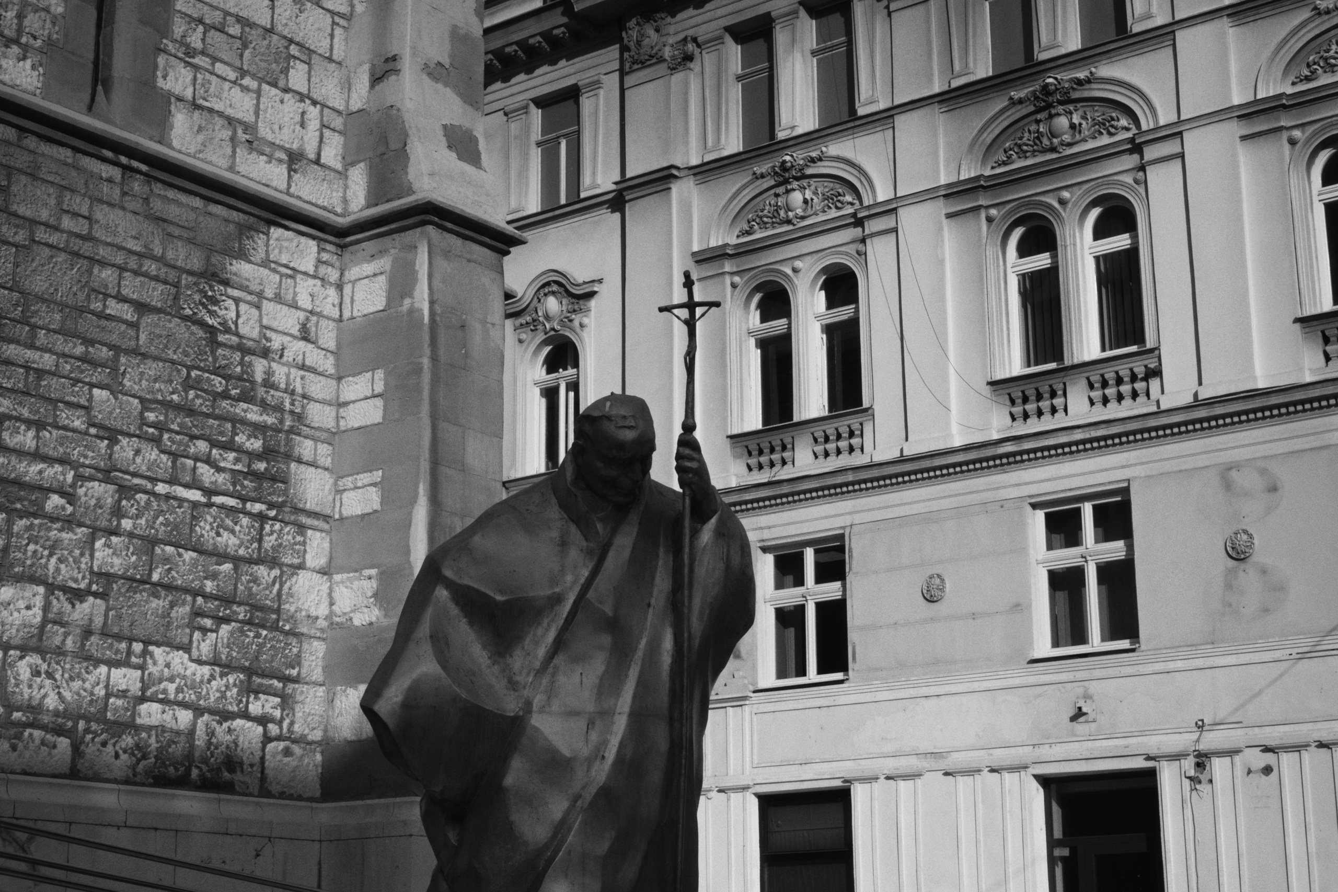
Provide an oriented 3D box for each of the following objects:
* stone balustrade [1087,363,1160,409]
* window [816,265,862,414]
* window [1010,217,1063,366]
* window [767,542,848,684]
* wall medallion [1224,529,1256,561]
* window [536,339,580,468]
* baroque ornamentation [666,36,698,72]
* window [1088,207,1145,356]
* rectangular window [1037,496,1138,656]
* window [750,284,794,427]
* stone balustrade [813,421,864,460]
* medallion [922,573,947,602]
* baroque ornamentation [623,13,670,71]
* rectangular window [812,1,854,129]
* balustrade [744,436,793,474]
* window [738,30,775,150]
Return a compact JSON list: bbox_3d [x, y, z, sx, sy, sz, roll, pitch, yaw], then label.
[{"bbox_3d":[5.574,-0.683,24.223,0.872,0.458,0.170,-12,-19,35],"label":"stone balustrade"},{"bbox_3d":[2.488,-1.493,27.918,0.783,2.205,0.200,-11,-19,35],"label":"window"},{"bbox_3d":[4.926,-1.994,26.152,0.787,2.171,0.200,-11,-19,35],"label":"window"},{"bbox_3d":[1.954,2.317,27.297,1.458,1.958,0.200,-11,-19,35],"label":"window"},{"bbox_3d":[6.815,1.178,23.527,0.358,0.362,0.060,-11,-19,35],"label":"wall medallion"},{"bbox_3d":[-1.658,-0.655,30.926,0.976,2.194,0.200,-11,-19,35],"label":"window"},{"bbox_3d":[0.199,-6.126,30.756,0.575,0.520,0.280,-11,-17,35],"label":"baroque ornamentation"},{"bbox_3d":[5.823,-2.180,25.728,0.793,2.018,0.180,-11,-17,35],"label":"window"},{"bbox_3d":[5.301,1.631,24.871,1.424,1.991,0.200,-11,-19,35],"label":"rectangular window"},{"bbox_3d":[1.528,-1.341,28.834,0.799,2.153,0.180,-11,-17,35],"label":"window"},{"bbox_3d":[2.312,-0.018,26.588,0.818,0.458,0.170,-12,-19,35],"label":"stone balustrade"},{"bbox_3d":[3.482,1.870,25.940,0.369,0.369,0.060,-11,-19,35],"label":"medallion"},{"bbox_3d":[-0.345,-6.368,30.976,0.918,0.793,0.220,-11,-17,35],"label":"baroque ornamentation"},{"bbox_3d":[2.474,-5.671,29.344,0.816,1.796,0.150,-11,-17,35],"label":"rectangular window"},{"bbox_3d":[1.372,0.149,26.162,0.778,0.418,0.160,-11,-19,35],"label":"balustrade"},{"bbox_3d":[1.363,-5.463,30.149,0.759,1.827,0.150,-11,-17,35],"label":"window"}]

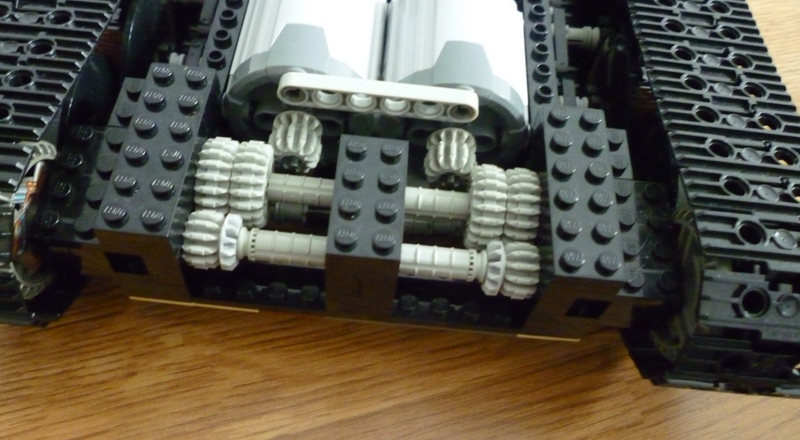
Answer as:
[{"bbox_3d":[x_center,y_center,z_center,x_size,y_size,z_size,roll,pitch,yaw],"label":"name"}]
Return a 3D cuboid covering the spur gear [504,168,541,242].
[{"bbox_3d":[0.029,-0.002,0.165,0.008,0.021,0.021,6,58,-2],"label":"spur gear"}]

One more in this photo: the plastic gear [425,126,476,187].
[{"bbox_3d":[0.013,-0.016,0.172,0.014,0.014,0.008,5,58,-2],"label":"plastic gear"}]

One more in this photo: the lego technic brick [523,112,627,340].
[{"bbox_3d":[0.041,0.000,0.165,0.016,0.030,0.048,5,58,-2],"label":"lego technic brick"}]

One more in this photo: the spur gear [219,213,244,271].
[{"bbox_3d":[-0.039,0.005,0.154,0.004,0.013,0.013,6,58,-2],"label":"spur gear"}]

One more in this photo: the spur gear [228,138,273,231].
[{"bbox_3d":[-0.035,-0.009,0.163,0.008,0.021,0.021,6,58,-2],"label":"spur gear"}]

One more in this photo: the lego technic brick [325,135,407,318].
[{"bbox_3d":[-0.008,0.002,0.159,0.016,0.030,0.032,5,58,-2],"label":"lego technic brick"}]

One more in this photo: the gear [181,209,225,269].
[{"bbox_3d":[-0.044,0.004,0.154,0.008,0.013,0.013,6,58,-2],"label":"gear"}]

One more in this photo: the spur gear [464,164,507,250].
[{"bbox_3d":[0.021,-0.003,0.165,0.008,0.021,0.021,6,58,-2],"label":"spur gear"}]

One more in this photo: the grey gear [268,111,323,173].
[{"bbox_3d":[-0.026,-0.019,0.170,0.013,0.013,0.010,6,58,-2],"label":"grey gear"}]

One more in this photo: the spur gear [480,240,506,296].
[{"bbox_3d":[0.022,0.011,0.156,0.004,0.013,0.013,5,58,-2],"label":"spur gear"}]

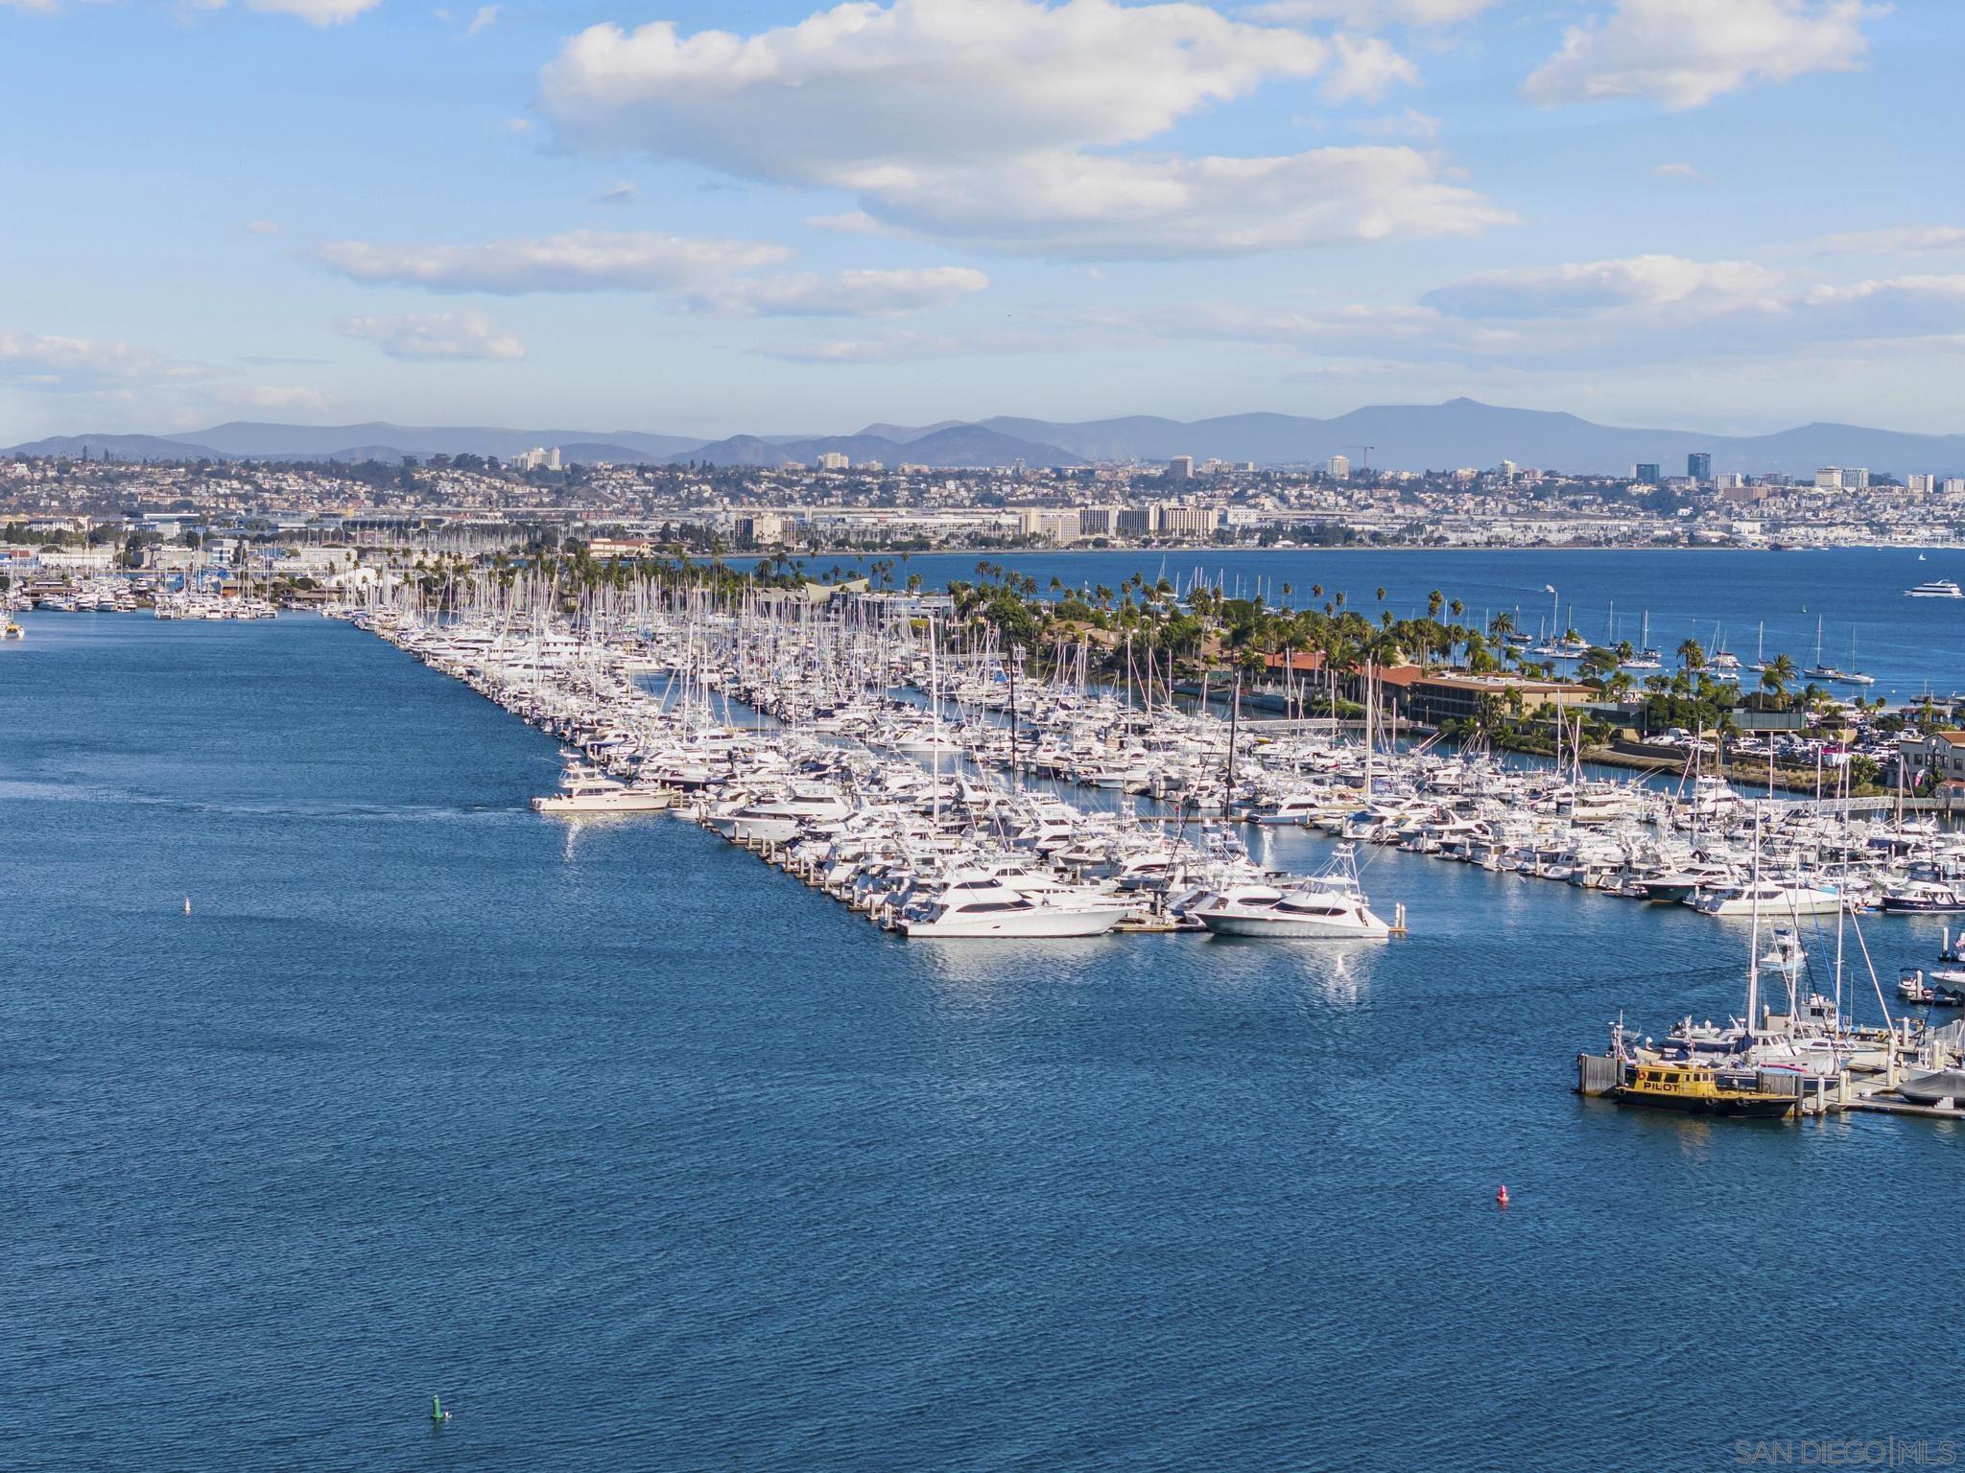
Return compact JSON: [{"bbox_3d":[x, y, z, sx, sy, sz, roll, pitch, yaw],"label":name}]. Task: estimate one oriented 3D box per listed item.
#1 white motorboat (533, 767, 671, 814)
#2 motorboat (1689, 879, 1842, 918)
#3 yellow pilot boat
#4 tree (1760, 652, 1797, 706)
[{"bbox_3d":[-60.100,8.188,626.619,21.200,6.500,5.600,-1,4,-12],"label":"white motorboat"},{"bbox_3d":[93.000,18.863,469.777,17.700,4.000,4.800,-1,4,-14],"label":"motorboat"},{"bbox_3d":[58.200,28.143,319.463,14.500,3.500,4.300,2,4,28],"label":"yellow pilot boat"},{"bbox_3d":[170.300,-11.394,850.848,7.400,12.300,7.400,0,3,0],"label":"tree"}]

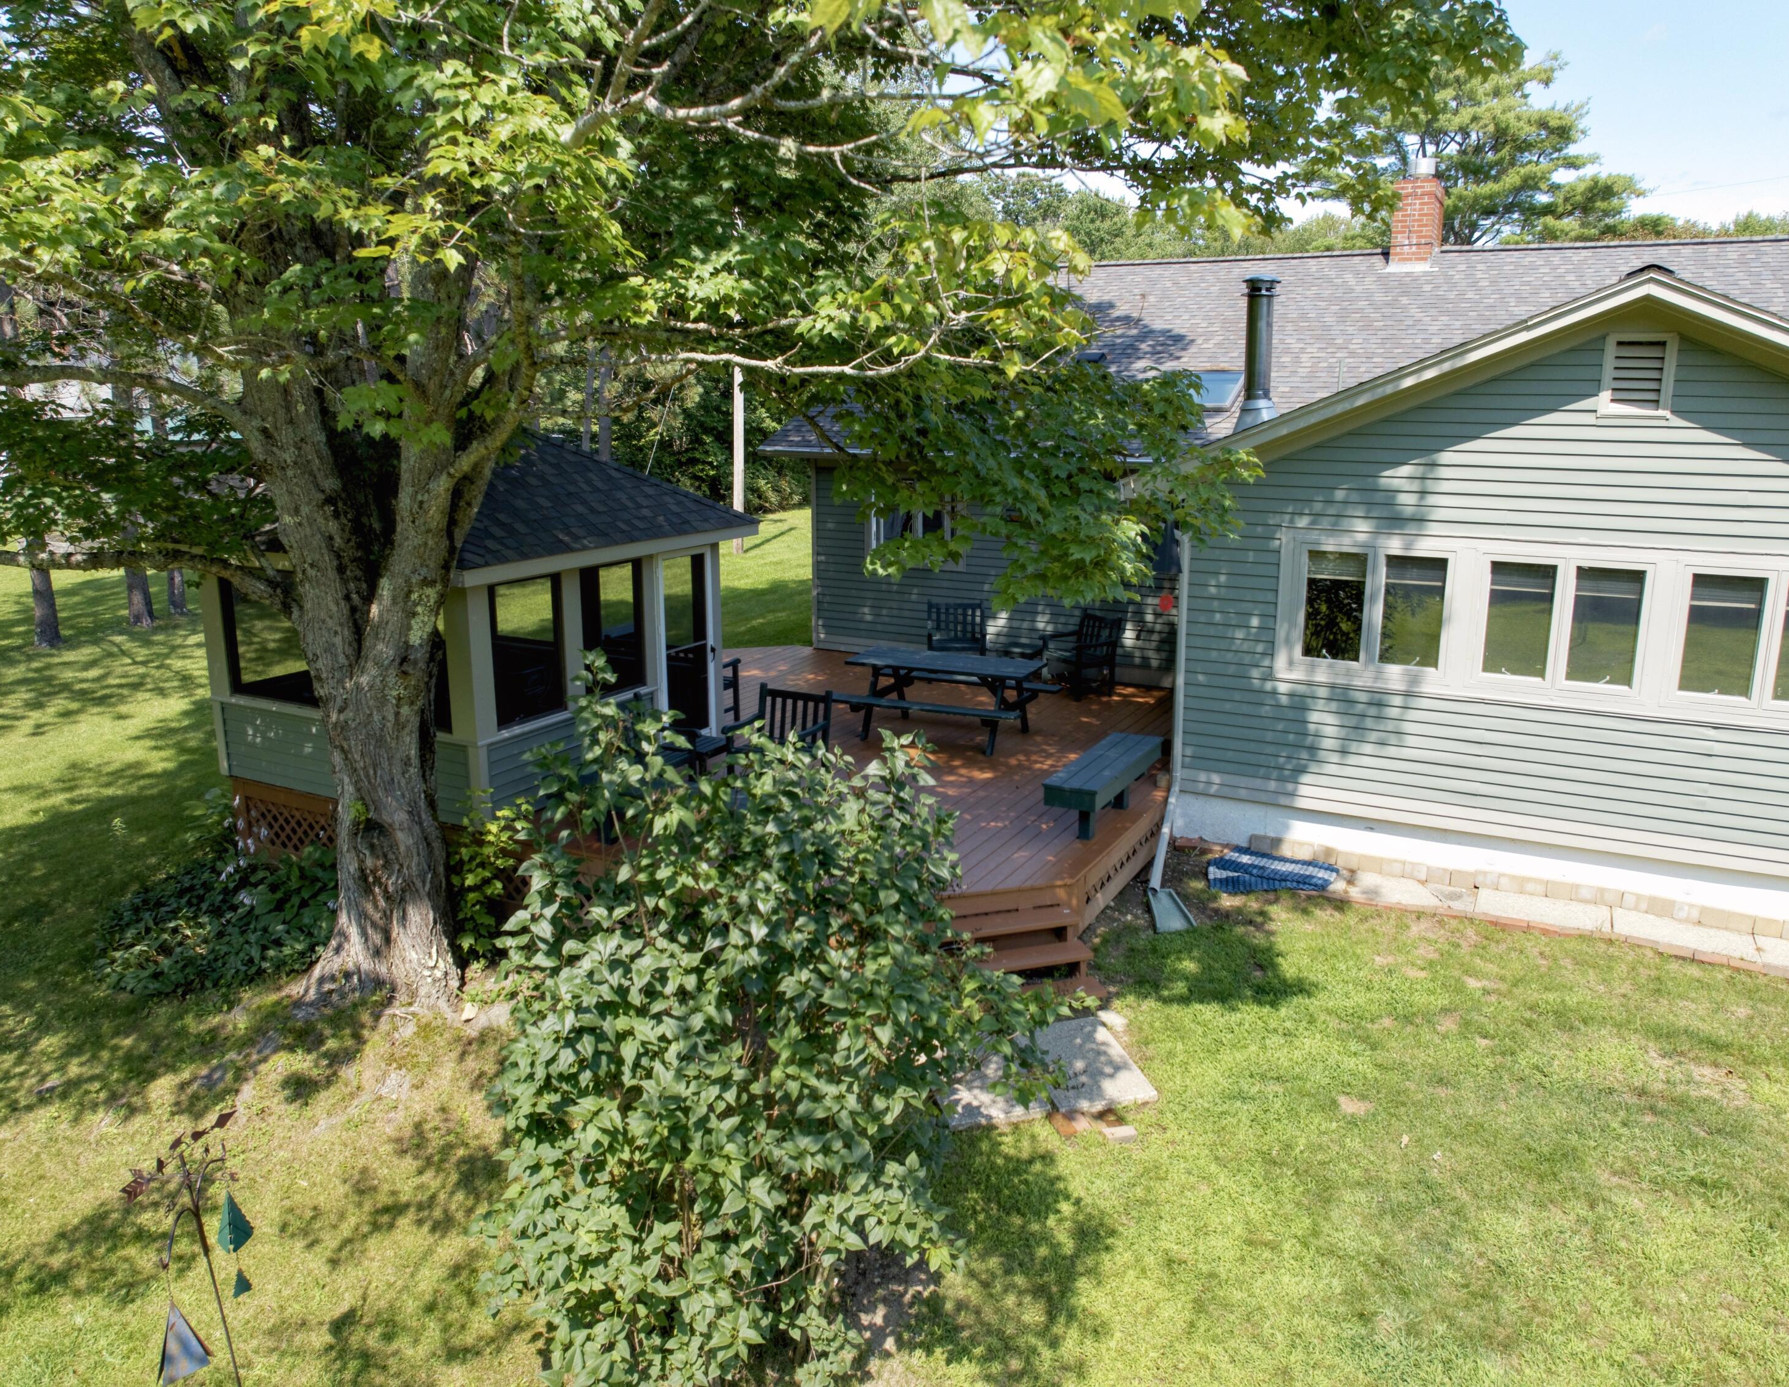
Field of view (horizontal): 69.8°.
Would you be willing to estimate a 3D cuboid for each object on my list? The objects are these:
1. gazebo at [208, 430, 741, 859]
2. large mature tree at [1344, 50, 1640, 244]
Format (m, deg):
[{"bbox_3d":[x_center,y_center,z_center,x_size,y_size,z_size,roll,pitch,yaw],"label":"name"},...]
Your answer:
[{"bbox_3d":[-3.754,-0.636,11.706,3.560,3.760,3.760,7,14,26],"label":"gazebo"},{"bbox_3d":[17.615,-12.421,39.769,9.500,14.300,9.500,6,14,22],"label":"large mature tree"}]

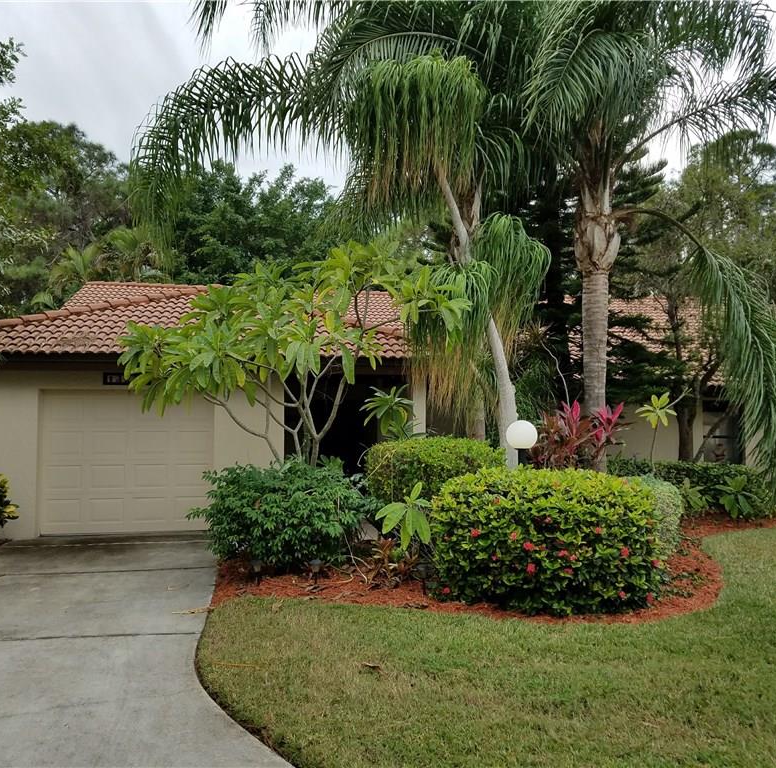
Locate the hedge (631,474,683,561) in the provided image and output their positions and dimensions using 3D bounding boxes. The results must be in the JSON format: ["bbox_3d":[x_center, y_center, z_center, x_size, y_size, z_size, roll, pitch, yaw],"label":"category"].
[{"bbox_3d":[3.119,1.614,9.500,1.080,0.980,1.080,-1,-3,18],"label":"hedge"}]

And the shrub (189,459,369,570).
[{"bbox_3d":[-1.293,1.494,9.250,2.100,1.170,1.650,1,-3,-8],"label":"shrub"}]

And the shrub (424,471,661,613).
[{"bbox_3d":[1.524,1.399,7.350,2.200,1.190,1.650,0,-3,12],"label":"shrub"}]

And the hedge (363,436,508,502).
[{"bbox_3d":[0.624,1.426,10.100,1.800,1.400,1.500,0,-3,4],"label":"hedge"}]

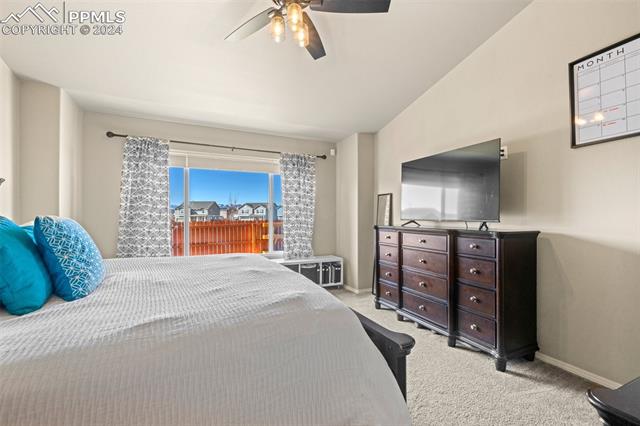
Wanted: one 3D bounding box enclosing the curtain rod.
[{"bbox_3d":[-1.240,-0.939,3.868,3.000,0.070,0.090,0,0,-26],"label":"curtain rod"}]

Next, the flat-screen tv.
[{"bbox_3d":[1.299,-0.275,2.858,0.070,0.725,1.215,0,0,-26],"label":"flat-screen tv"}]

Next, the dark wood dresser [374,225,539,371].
[{"bbox_3d":[1.271,0.708,2.872,0.480,1.075,1.635,0,0,-26],"label":"dark wood dresser"}]

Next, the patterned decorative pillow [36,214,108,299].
[{"bbox_3d":[-1.560,0.260,1.680,0.170,0.460,0.450,-23,7,-17],"label":"patterned decorative pillow"}]

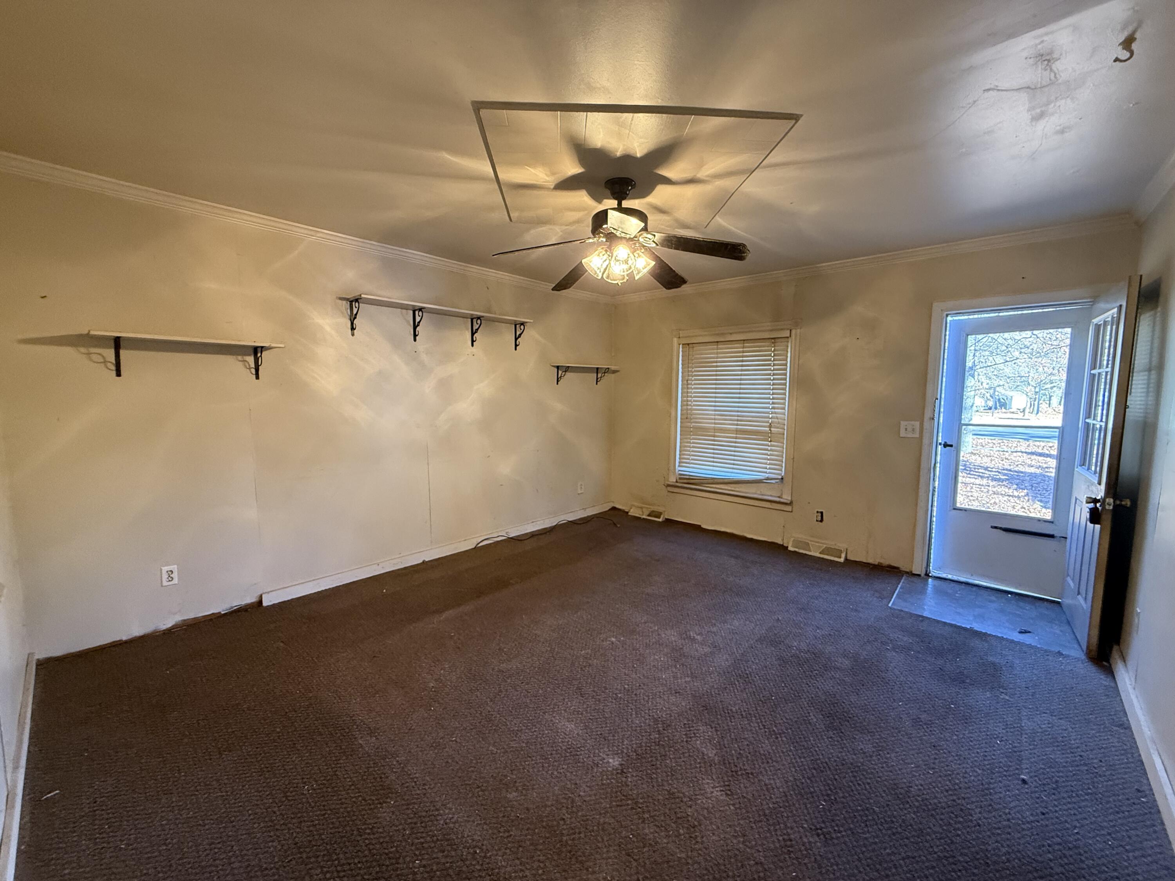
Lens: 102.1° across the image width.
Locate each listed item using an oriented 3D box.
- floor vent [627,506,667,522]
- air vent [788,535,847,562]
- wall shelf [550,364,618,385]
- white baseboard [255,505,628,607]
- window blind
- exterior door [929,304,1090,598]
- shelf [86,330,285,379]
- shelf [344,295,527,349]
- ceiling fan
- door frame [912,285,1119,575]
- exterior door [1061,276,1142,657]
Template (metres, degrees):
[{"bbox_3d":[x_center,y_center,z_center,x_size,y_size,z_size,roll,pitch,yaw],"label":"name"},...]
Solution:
[{"bbox_3d":[0.661,0.817,5.349,0.464,0.125,0.060,5,7,42],"label":"floor vent"},{"bbox_3d":[2.005,0.939,4.152,0.457,0.125,0.060,5,7,42],"label":"air vent"},{"bbox_3d":[-0.009,-0.712,5.214,0.200,0.196,0.923,5,7,42],"label":"wall shelf"},{"bbox_3d":[-0.936,0.912,4.476,0.018,0.087,3.622,5,7,42],"label":"white baseboard"},{"bbox_3d":[1.394,-0.297,4.638,1.104,1.475,0.065,5,7,42],"label":"window blind"},{"bbox_3d":[2.983,0.080,3.373,0.783,1.953,0.045,5,7,42],"label":"exterior door"},{"bbox_3d":[-2.244,-0.468,2.726,0.205,0.215,0.839,5,7,42],"label":"shelf"},{"bbox_3d":[-1.114,-0.937,3.948,0.205,0.266,1.588,5,7,42],"label":"shelf"},{"bbox_3d":[0.171,-1.093,2.508,1.270,0.519,1.270,5,7,42],"label":"ceiling fan"},{"bbox_3d":[2.937,0.039,3.325,0.958,2.057,0.120,5,7,42],"label":"door frame"},{"bbox_3d":[2.968,0.140,2.766,0.044,1.981,0.800,5,7,38],"label":"exterior door"}]

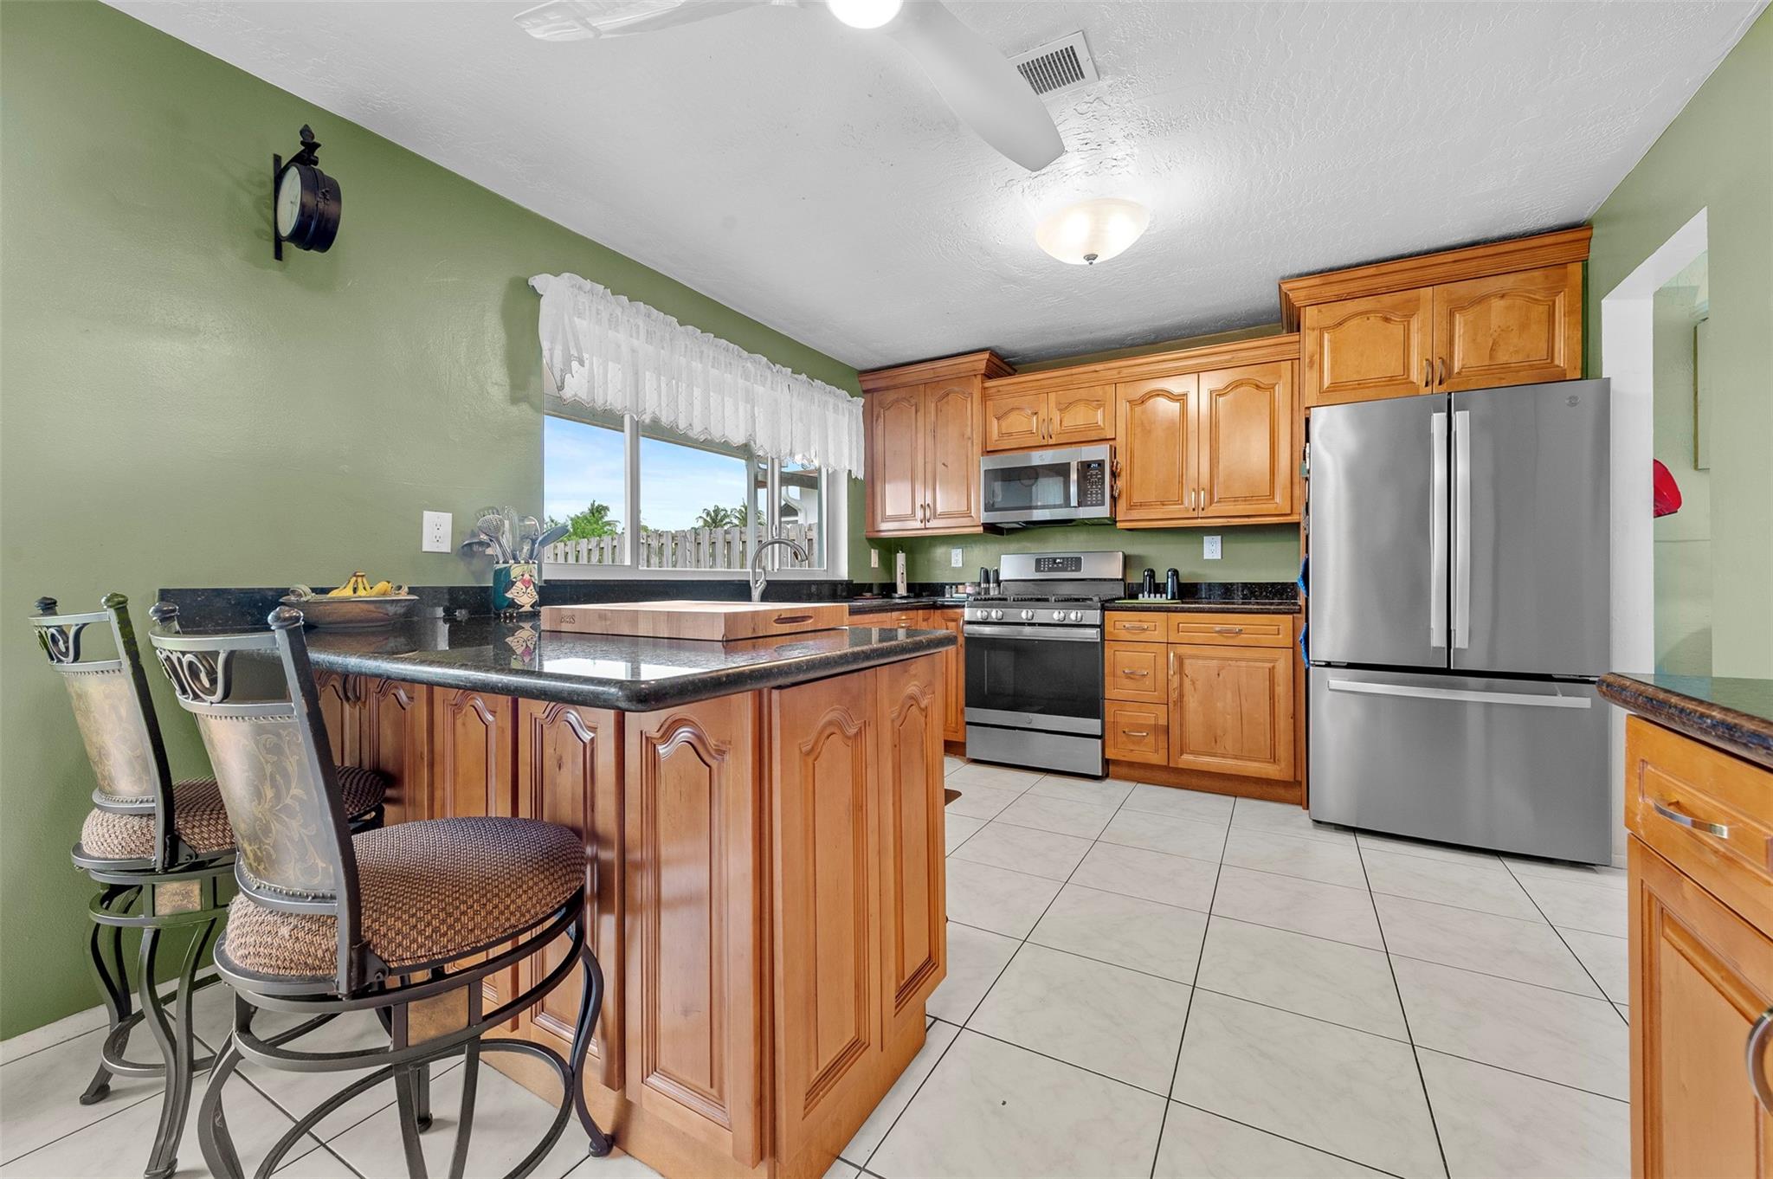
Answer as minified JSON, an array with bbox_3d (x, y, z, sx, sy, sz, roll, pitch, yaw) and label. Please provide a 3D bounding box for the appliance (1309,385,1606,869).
[{"bbox_3d":[2.366,0.122,3.007,0.908,1.777,0.880,0,1,30],"label":"appliance"}]

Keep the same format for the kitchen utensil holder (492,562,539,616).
[{"bbox_3d":[-1.266,-0.001,2.355,0.145,0.186,0.145,0,1,35],"label":"kitchen utensil holder"}]

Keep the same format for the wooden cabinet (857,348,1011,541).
[{"bbox_3d":[0.326,-0.887,4.569,0.913,1.088,0.375,0,1,30],"label":"wooden cabinet"}]

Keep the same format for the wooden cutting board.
[{"bbox_3d":[-0.495,0.072,1.782,0.610,0.058,0.457,0,1,28],"label":"wooden cutting board"}]

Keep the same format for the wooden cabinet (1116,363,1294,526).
[{"bbox_3d":[1.748,-0.744,3.778,0.867,0.819,0.325,0,1,30],"label":"wooden cabinet"}]

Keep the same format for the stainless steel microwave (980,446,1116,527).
[{"bbox_3d":[1.008,-0.600,4.160,0.750,0.408,0.395,0,1,30],"label":"stainless steel microwave"}]

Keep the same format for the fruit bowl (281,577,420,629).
[{"bbox_3d":[-1.451,0.034,1.865,0.300,0.130,0.300,0,1,30],"label":"fruit bowl"}]

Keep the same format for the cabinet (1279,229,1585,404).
[{"bbox_3d":[2.429,-1.130,3.195,1.020,0.594,0.640,0,1,30],"label":"cabinet"}]

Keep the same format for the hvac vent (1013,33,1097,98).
[{"bbox_3d":[0.433,-1.396,1.876,0.200,0.028,0.248,0,1,30],"label":"hvac vent"}]

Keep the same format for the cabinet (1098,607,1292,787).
[{"bbox_3d":[1.665,0.531,3.635,0.874,0.838,0.630,0,1,30],"label":"cabinet"}]

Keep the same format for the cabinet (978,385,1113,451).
[{"bbox_3d":[1.023,-0.984,4.194,0.800,0.356,0.325,0,1,30],"label":"cabinet"}]

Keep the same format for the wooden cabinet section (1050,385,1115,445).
[{"bbox_3d":[1.183,-0.990,4.045,0.377,0.299,0.320,0,0,30],"label":"wooden cabinet section"}]

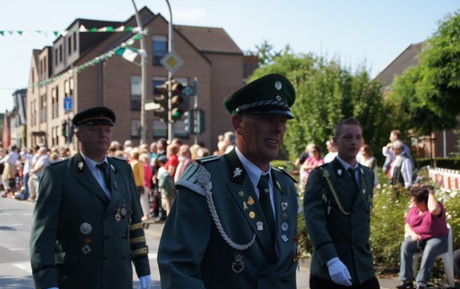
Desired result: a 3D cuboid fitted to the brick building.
[{"bbox_3d":[-9.377,-3.833,56.266,12.000,11.600,28.000,0,0,-23],"label":"brick building"}]

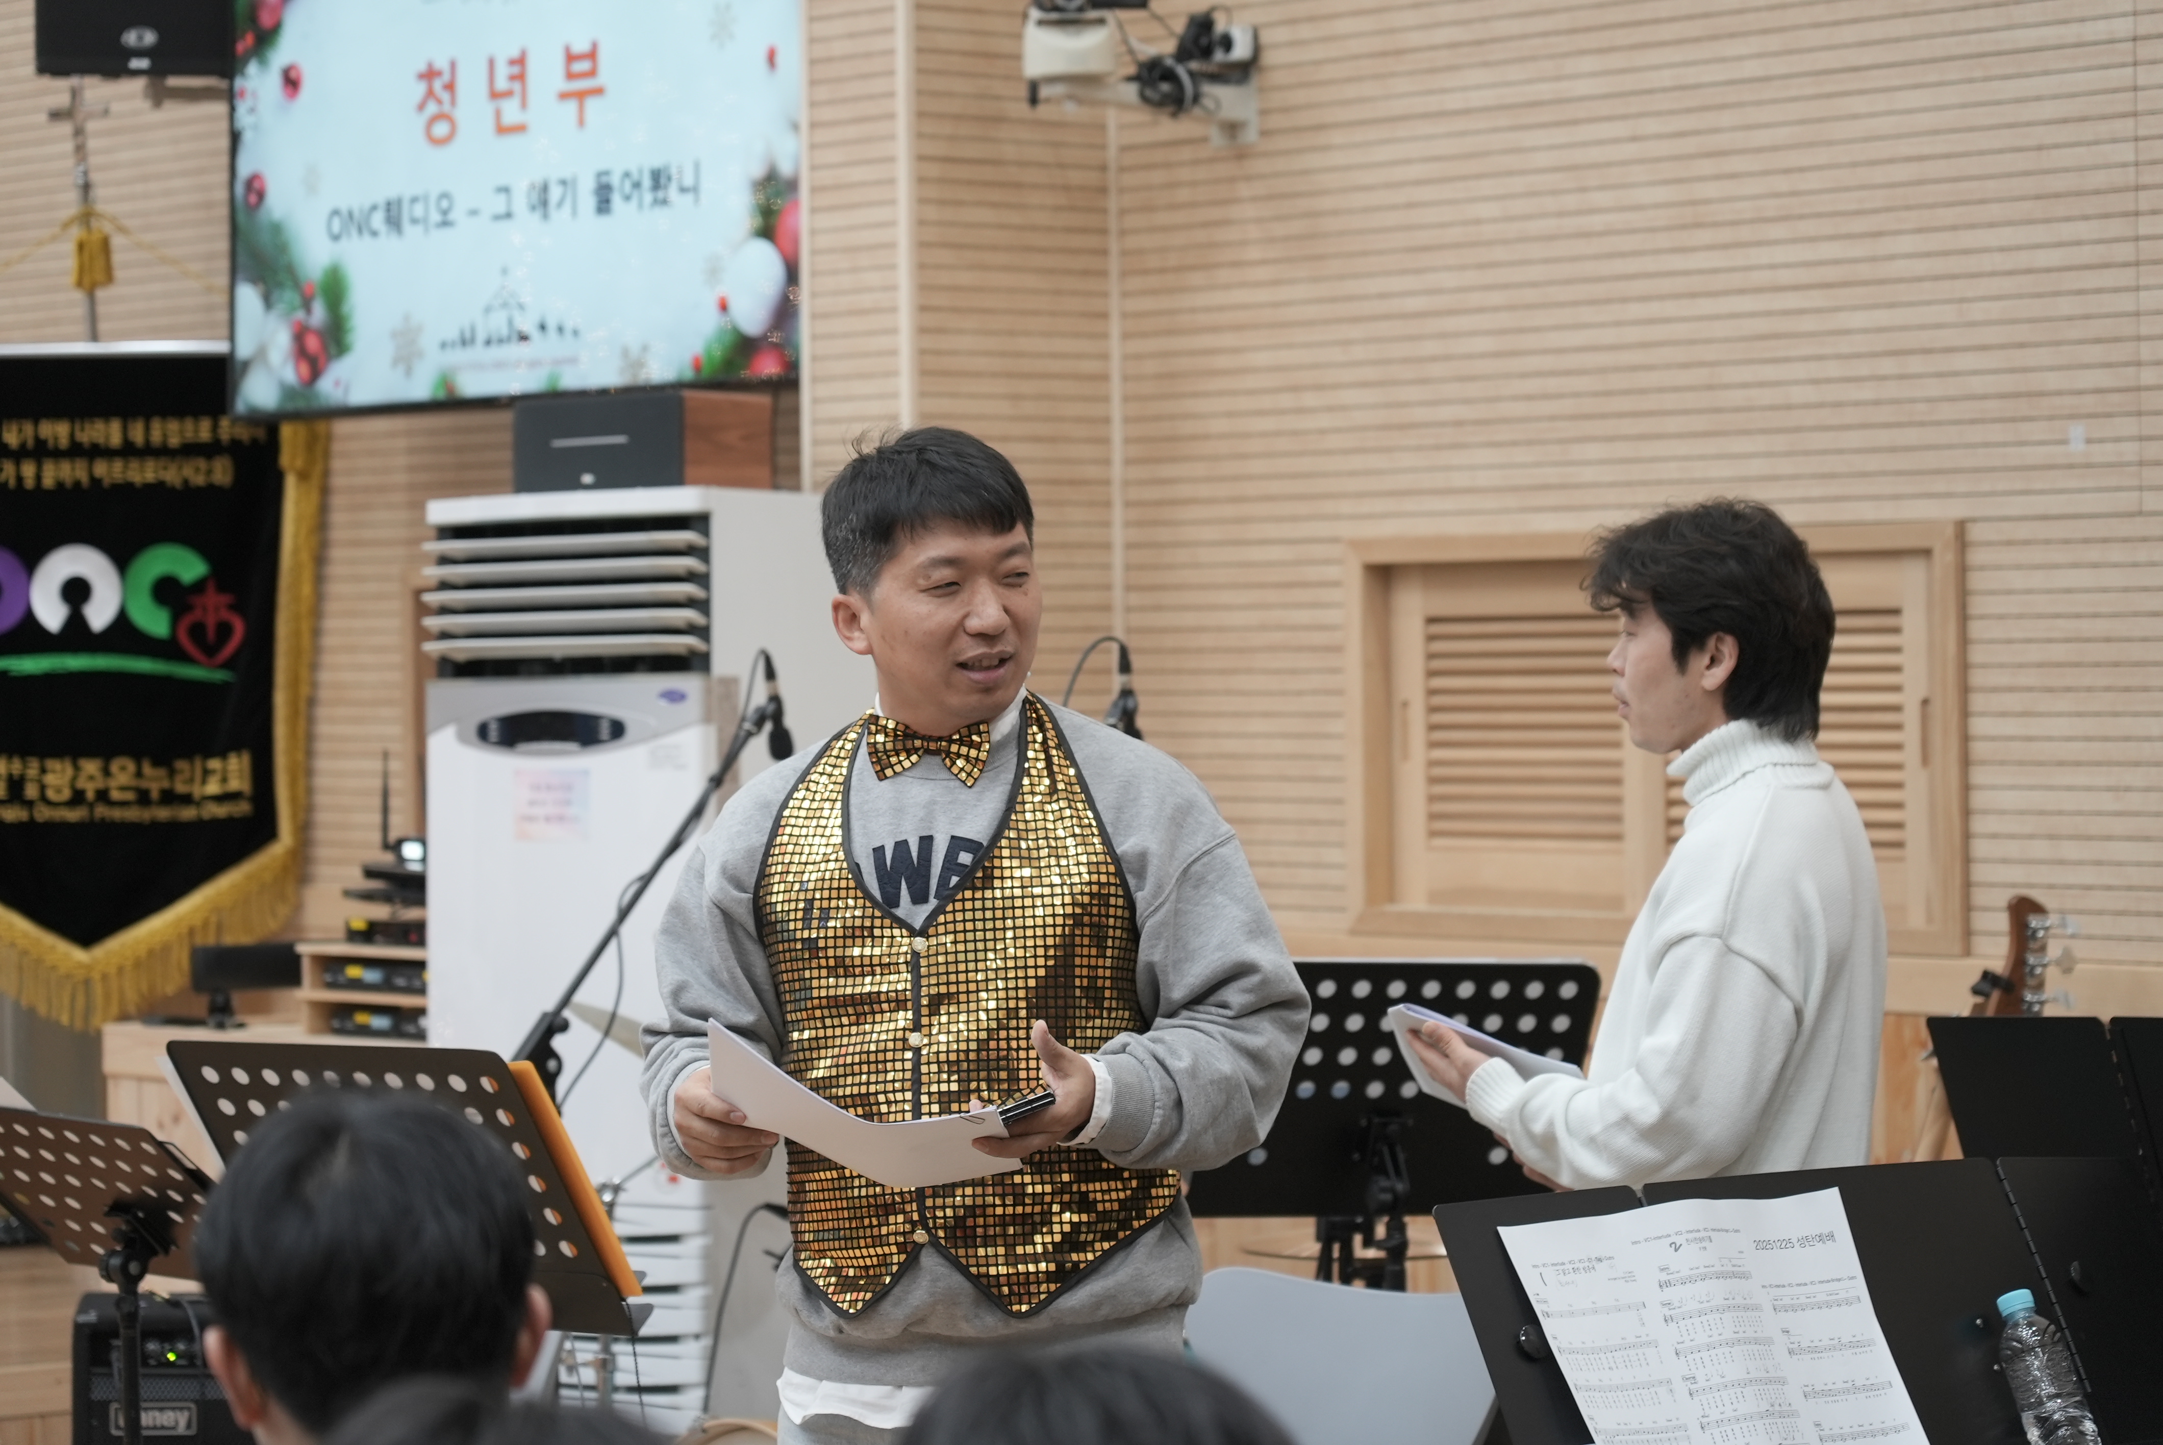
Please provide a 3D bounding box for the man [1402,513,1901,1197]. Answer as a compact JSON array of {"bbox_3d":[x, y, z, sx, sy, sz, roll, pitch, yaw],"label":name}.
[{"bbox_3d":[0.565,0.630,5.800,0.460,1.700,0.500,-1,1,13],"label":"man"}]

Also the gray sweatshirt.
[{"bbox_3d":[-0.097,0.282,5.180,0.560,0.620,0.360,-1,1,14],"label":"gray sweatshirt"}]

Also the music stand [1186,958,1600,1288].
[{"bbox_3d":[0.370,0.876,6.900,0.510,1.190,0.470,-1,1,-21],"label":"music stand"}]

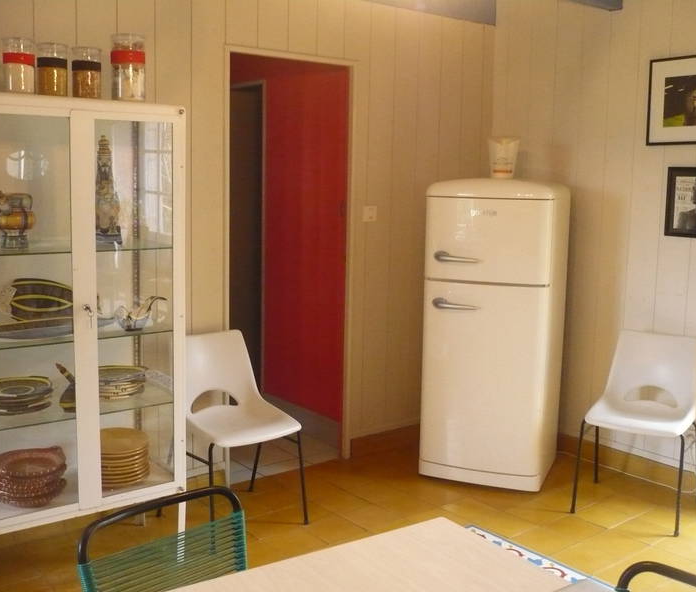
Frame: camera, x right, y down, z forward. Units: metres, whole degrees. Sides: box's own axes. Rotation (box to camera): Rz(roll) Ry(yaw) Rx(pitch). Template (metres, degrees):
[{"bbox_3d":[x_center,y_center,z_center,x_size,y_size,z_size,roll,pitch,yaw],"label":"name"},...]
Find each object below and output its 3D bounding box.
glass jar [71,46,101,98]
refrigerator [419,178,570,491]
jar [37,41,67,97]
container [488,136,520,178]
[{"bbox_3d":[-0.905,-0.762,2.771,0.101,0.196,0.101,1,8,0],"label":"glass jar"},{"bbox_3d":[0.771,0.153,4.129,0.605,1.496,0.620,4,8,21],"label":"refrigerator"},{"bbox_3d":[-0.995,-0.751,2.685,0.103,0.193,0.103,1,8,0],"label":"jar"},{"bbox_3d":[0.791,-0.691,4.019,0.160,0.208,0.135,3,8,15],"label":"container"}]

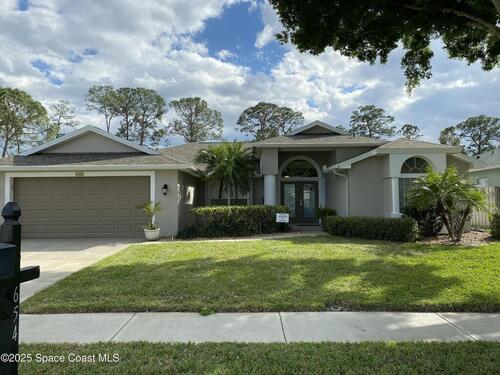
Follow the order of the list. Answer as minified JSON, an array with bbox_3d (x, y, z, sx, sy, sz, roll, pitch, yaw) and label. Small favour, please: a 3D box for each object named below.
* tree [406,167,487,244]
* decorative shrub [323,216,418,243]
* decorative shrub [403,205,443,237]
[{"bbox_3d":[6.698,0.580,12.800,2.645,2.591,2.400,0,-1,0],"label":"tree"},{"bbox_3d":[4.158,1.456,13.250,3.051,0.776,1.150,0,-1,6],"label":"decorative shrub"},{"bbox_3d":[6.340,1.259,13.800,1.470,1.121,1.250,0,-1,0],"label":"decorative shrub"}]

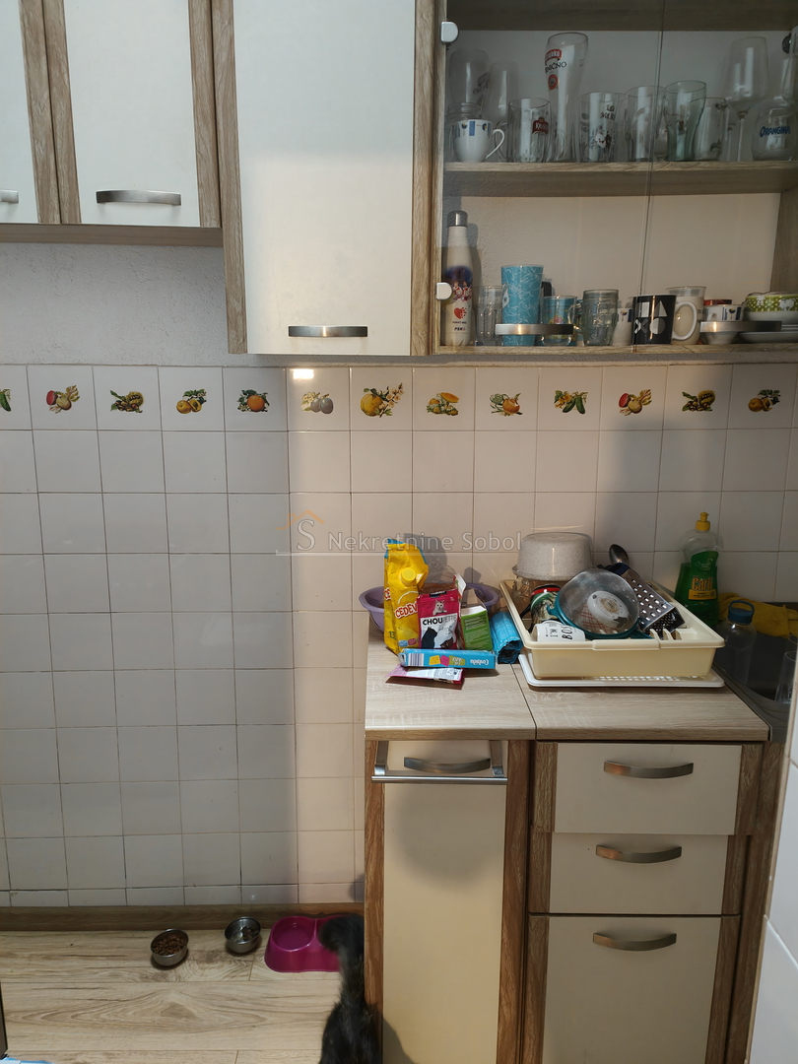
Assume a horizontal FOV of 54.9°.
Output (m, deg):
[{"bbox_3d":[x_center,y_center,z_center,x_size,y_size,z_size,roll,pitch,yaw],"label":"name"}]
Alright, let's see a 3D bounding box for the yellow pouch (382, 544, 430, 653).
[{"bbox_3d":[0.021,0.139,1.636,0.082,0.236,0.074,-4,12,-21],"label":"yellow pouch"}]

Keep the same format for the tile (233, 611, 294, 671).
[{"bbox_3d":[-0.344,0.276,1.966,0.149,0.149,0.008,0,11,-1],"label":"tile"}]

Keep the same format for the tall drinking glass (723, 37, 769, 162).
[{"bbox_3d":[0.706,-0.855,1.563,0.085,0.238,0.085,0,10,-1],"label":"tall drinking glass"}]

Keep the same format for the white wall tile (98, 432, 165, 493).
[{"bbox_3d":[-0.651,-0.171,1.875,0.150,0.150,0.008,0,10,-1],"label":"white wall tile"}]

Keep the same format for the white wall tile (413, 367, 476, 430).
[{"bbox_3d":[0.108,-0.317,1.839,0.149,0.149,0.008,0,10,-1],"label":"white wall tile"}]

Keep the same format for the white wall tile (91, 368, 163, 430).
[{"bbox_3d":[-0.647,-0.319,1.845,0.150,0.150,0.010,0,9,-2],"label":"white wall tile"}]

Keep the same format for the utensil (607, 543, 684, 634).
[{"bbox_3d":[0.520,0.128,1.618,0.095,0.070,0.210,-35,45,13],"label":"utensil"}]

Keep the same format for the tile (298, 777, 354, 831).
[{"bbox_3d":[-0.195,0.732,2.063,0.150,0.150,0.008,0,11,-1],"label":"tile"}]

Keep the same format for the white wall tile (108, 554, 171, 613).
[{"bbox_3d":[-0.648,0.128,1.919,0.150,0.150,0.010,0,9,-2],"label":"white wall tile"}]

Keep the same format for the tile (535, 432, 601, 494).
[{"bbox_3d":[0.411,-0.172,1.875,0.150,0.150,0.009,0,11,-1],"label":"tile"}]

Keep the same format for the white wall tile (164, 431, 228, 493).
[{"bbox_3d":[-0.501,-0.172,1.891,0.150,0.150,0.008,0,11,-1],"label":"white wall tile"}]

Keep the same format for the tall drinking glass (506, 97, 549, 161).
[{"bbox_3d":[0.262,-0.798,1.551,0.083,0.126,0.083,0,10,-1],"label":"tall drinking glass"}]

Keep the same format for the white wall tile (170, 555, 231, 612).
[{"bbox_3d":[-0.496,0.128,1.928,0.150,0.150,0.009,0,10,-1],"label":"white wall tile"}]

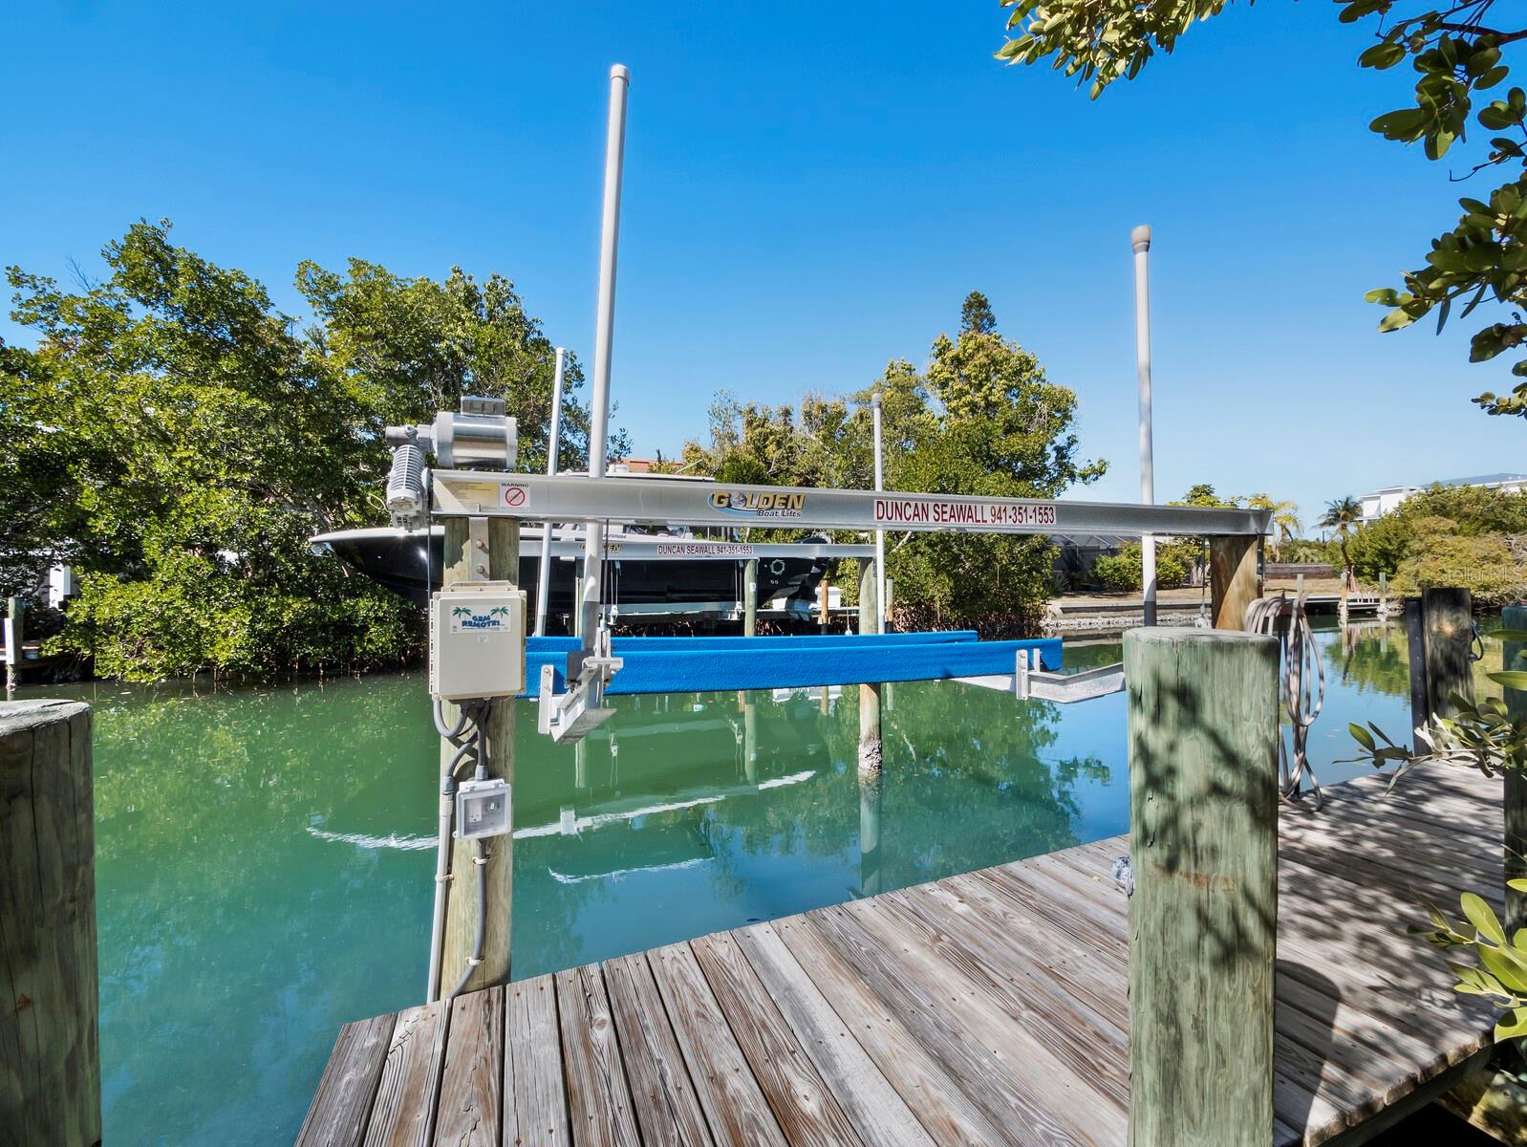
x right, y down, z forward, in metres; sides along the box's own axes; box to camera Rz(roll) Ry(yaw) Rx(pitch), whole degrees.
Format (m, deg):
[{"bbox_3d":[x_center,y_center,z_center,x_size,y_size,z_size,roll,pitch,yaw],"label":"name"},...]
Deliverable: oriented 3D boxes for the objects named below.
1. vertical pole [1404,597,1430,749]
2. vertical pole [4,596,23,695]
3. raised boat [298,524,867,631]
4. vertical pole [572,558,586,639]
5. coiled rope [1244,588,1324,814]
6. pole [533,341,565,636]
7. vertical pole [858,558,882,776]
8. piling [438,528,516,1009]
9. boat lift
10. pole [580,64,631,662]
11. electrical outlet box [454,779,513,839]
[{"bbox_3d":[4.498,0.720,4.250,0.075,1.100,0.075,-3,0,-22],"label":"vertical pole"},{"bbox_3d":[-14.770,1.440,12.200,0.220,1.920,0.220,0,0,-22],"label":"vertical pole"},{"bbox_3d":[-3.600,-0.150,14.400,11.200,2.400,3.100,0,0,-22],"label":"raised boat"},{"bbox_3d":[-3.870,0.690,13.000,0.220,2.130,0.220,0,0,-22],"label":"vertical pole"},{"bbox_3d":[2.950,0.710,3.500,0.330,1.230,0.250,0,0,-22],"label":"coiled rope"},{"bbox_3d":[-1.763,-0.680,5.100,0.064,2.400,0.064,4,-1,-22],"label":"pole"},{"bbox_3d":[1.190,1.036,6.880,0.216,2.430,0.216,0,0,-22],"label":"vertical pole"},{"bbox_3d":[-0.935,0.570,2.020,0.217,1.540,0.217,0,0,-22],"label":"piling"},{"bbox_3d":[0.185,0.195,4.450,4.200,1.080,3.850,0,0,-22],"label":"boat lift"},{"bbox_3d":[-0.608,-0.800,2.330,0.066,2.240,0.066,3,-1,-22],"label":"pole"},{"bbox_3d":[-0.842,0.711,1.860,0.150,0.160,0.110,0,0,-22],"label":"electrical outlet box"}]

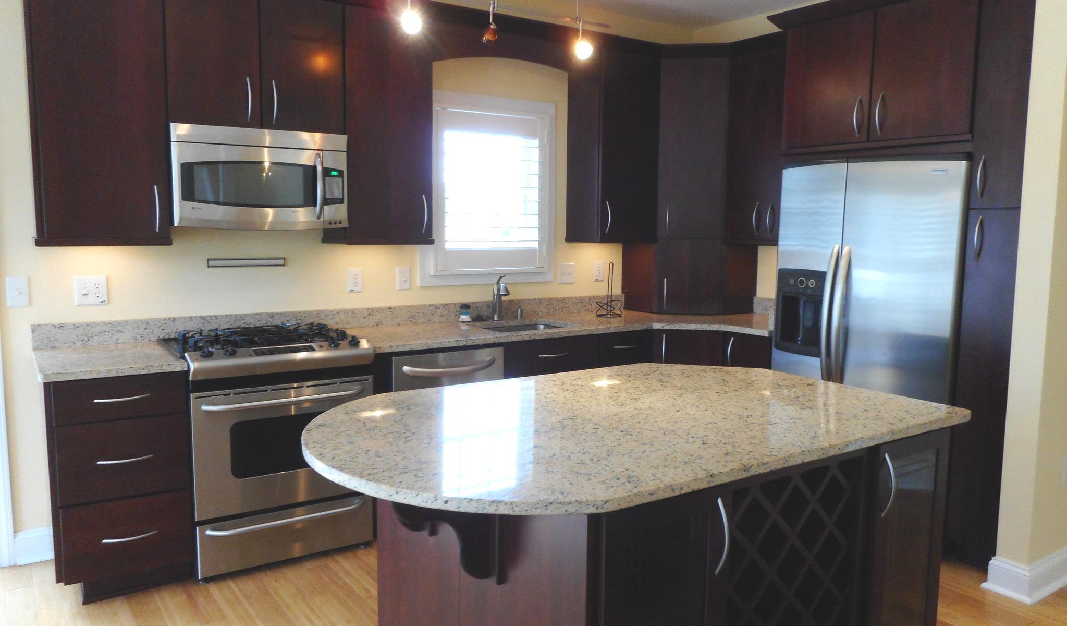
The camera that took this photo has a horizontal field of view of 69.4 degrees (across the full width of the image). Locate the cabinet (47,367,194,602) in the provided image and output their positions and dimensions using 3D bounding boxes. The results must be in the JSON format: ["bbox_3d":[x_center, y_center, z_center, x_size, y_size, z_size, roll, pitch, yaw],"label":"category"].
[{"bbox_3d":[-1.727,0.645,3.187,0.467,0.886,0.640,-4,8,-34],"label":"cabinet"}]

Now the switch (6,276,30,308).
[{"bbox_3d":[-2.136,-0.089,3.198,0.072,0.117,0.012,-4,8,-34],"label":"switch"}]

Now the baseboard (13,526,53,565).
[{"bbox_3d":[-2.162,1.013,3.327,0.143,0.149,0.018,-4,8,-33],"label":"baseboard"}]

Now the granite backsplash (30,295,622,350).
[{"bbox_3d":[-0.750,0.014,4.127,3.248,0.103,0.030,-4,8,-34],"label":"granite backsplash"}]

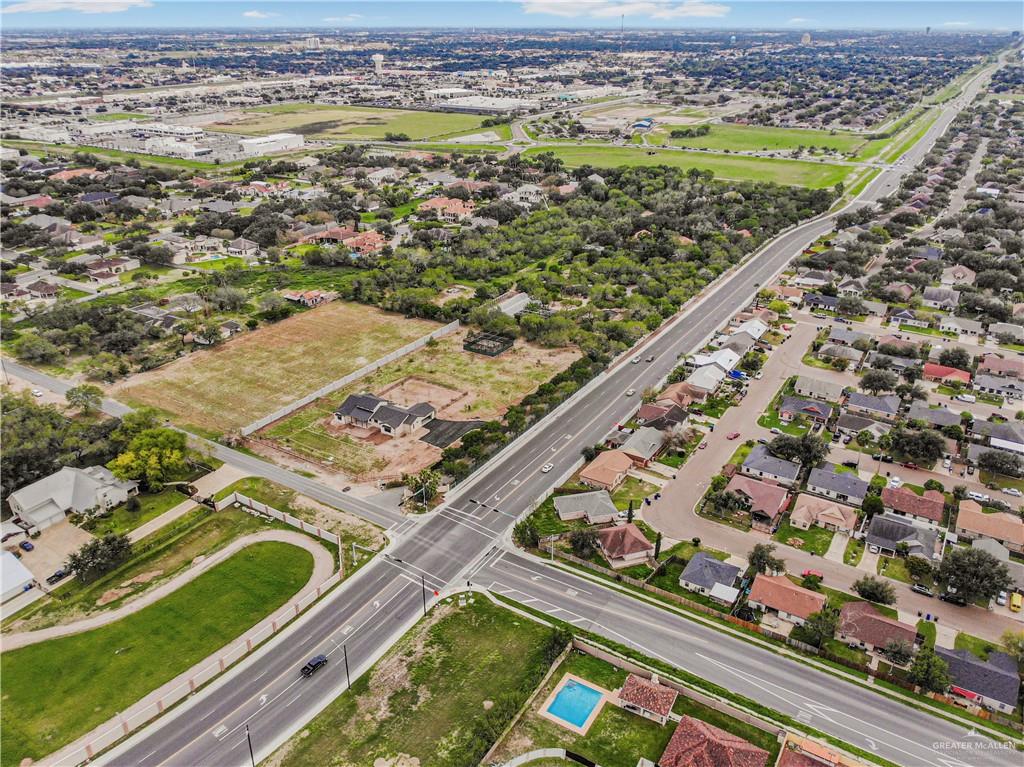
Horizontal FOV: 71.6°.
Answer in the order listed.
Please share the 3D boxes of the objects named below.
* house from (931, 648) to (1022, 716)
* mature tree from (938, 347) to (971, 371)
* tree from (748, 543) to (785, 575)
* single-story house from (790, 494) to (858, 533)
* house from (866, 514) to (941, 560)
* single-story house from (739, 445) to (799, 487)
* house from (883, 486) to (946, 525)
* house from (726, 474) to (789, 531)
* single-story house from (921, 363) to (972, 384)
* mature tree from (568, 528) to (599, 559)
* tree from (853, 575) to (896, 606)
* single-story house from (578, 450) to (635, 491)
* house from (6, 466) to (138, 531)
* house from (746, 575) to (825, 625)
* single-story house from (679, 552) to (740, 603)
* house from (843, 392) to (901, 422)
[{"bbox_3d":[97.274,59.854,149.005,15.600,5.000,14.700,14,30,25],"label":"house"},{"bbox_3d":[173.860,-9.730,278.860,10.800,9.600,10.600,0,27,0],"label":"mature tree"},{"bbox_3d":[63.030,43.380,175.750,8.500,7.900,8.300,0,27,0],"label":"tree"},{"bbox_3d":[86.395,36.561,196.227,15.100,4.900,12.800,15,30,27],"label":"single-story house"},{"bbox_3d":[103.759,40.542,188.404,15.400,4.900,15.700,16,31,28],"label":"house"},{"bbox_3d":[80.070,24.370,216.770,14.800,4.800,14.200,16,31,29],"label":"single-story house"},{"bbox_3d":[113.814,33.312,201.533,15.200,5.000,14.500,14,30,25],"label":"house"},{"bbox_3d":[69.080,33.051,202.788,15.200,5.200,18.000,16,31,28],"label":"house"},{"bbox_3d":[168.669,-4.083,275.664,14.800,5.000,12.200,14,30,25],"label":"single-story house"},{"bbox_3d":[18.162,41.476,182.803,6.800,7.000,6.800,0,27,0],"label":"mature tree"},{"bbox_3d":[85.280,48.590,167.000,9.700,6.500,8.200,15,30,26],"label":"tree"},{"bbox_3d":[28.920,25.660,214.220,10.300,4.800,15.900,16,31,29],"label":"single-story house"},{"bbox_3d":[-124.620,30.840,201.320,23.000,7.200,25.400,16,31,28],"label":"house"},{"bbox_3d":[65.736,50.078,168.204,16.000,5.000,13.000,14,30,25],"label":"house"},{"bbox_3d":[49.544,47.589,174.418,12.800,4.800,12.000,15,31,27],"label":"single-story house"},{"bbox_3d":[129.651,6.597,254.400,16.400,5.000,13.300,14,30,25],"label":"house"}]

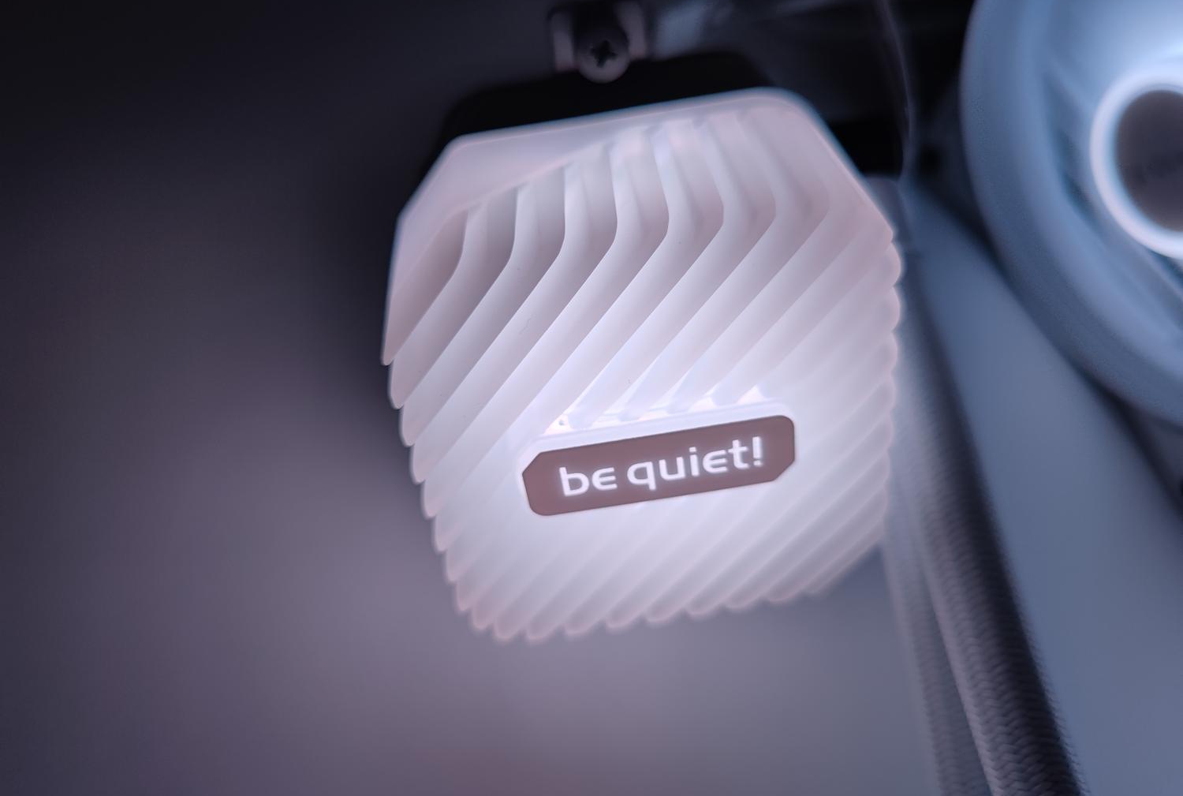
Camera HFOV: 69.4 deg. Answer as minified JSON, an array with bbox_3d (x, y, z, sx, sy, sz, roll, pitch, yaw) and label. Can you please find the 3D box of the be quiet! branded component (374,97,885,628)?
[{"bbox_3d":[0.008,-0.004,0.143,0.071,0.073,0.049,-9,34,2],"label":"be quiet! branded component"}]

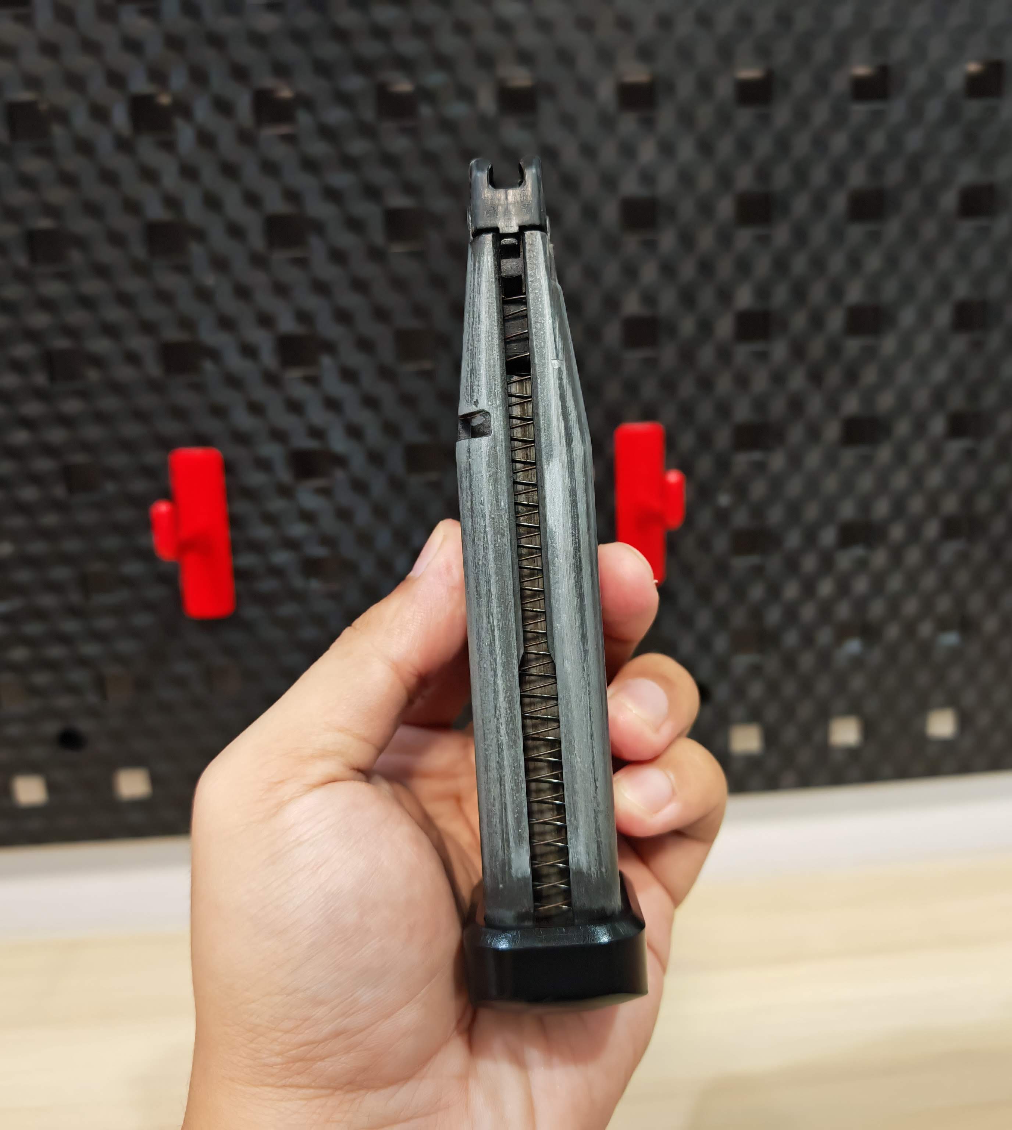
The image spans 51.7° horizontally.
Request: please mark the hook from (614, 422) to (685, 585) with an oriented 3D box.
[{"bbox_3d":[0.050,-0.014,0.346,0.018,0.059,0.055,-4,16,-3],"label":"hook"}]

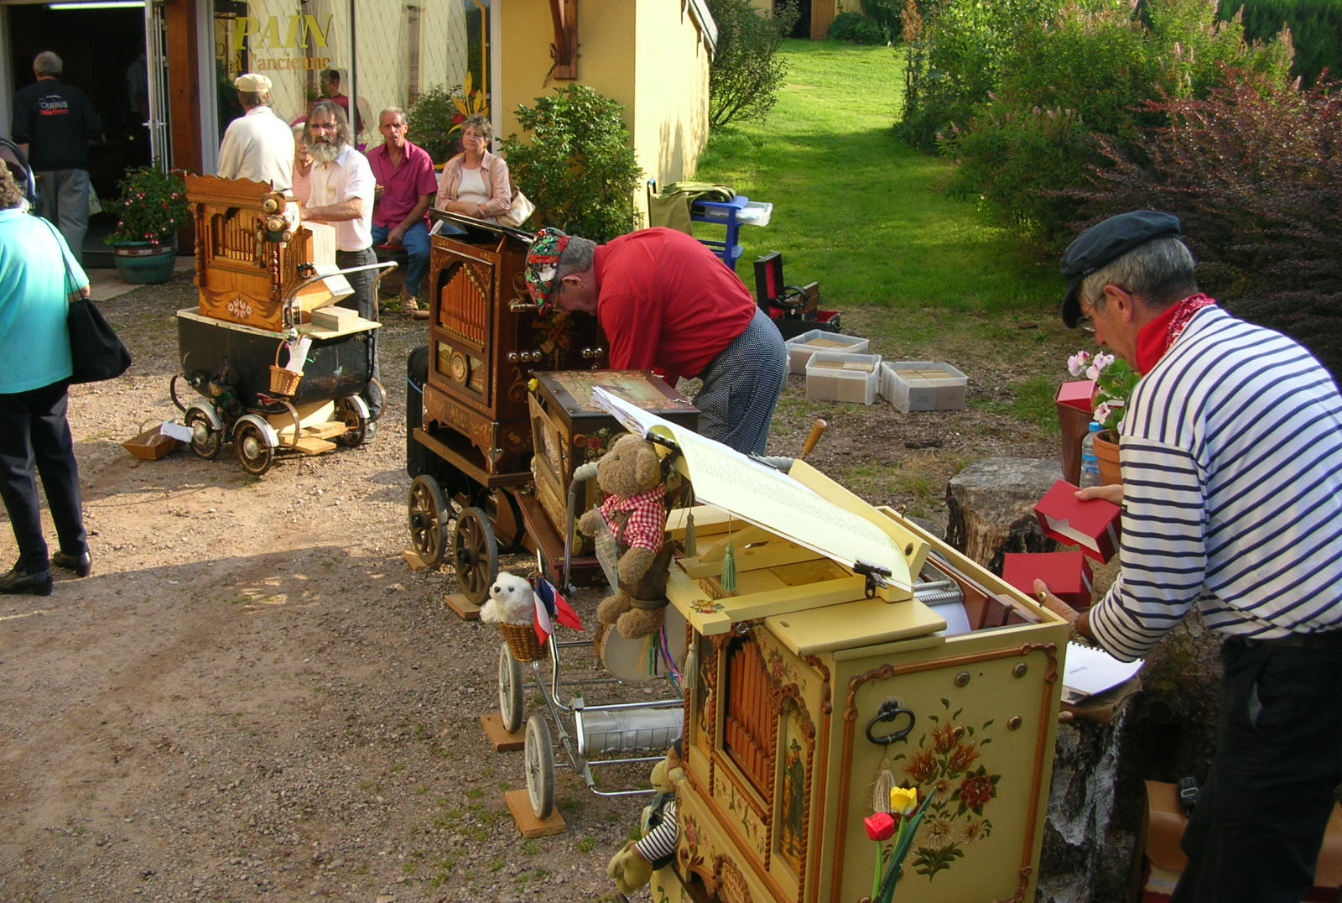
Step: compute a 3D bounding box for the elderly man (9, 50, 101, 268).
[{"bbox_3d":[-4.794,-2.235,10.650,0.620,1.740,0.420,-2,13,-14],"label":"elderly man"}]

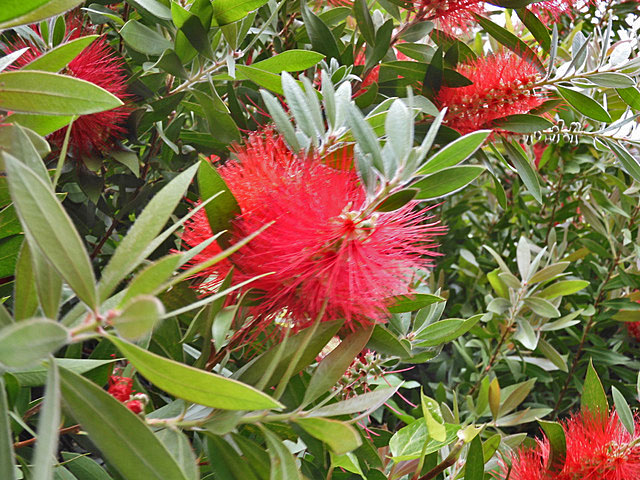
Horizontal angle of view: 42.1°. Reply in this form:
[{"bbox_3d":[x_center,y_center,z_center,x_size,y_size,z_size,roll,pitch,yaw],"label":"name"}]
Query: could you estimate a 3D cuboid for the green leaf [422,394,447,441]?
[{"bbox_3d":[0.053,0.086,0.400,0.012,0.028,0.008,-30,21,-36],"label":"green leaf"}]

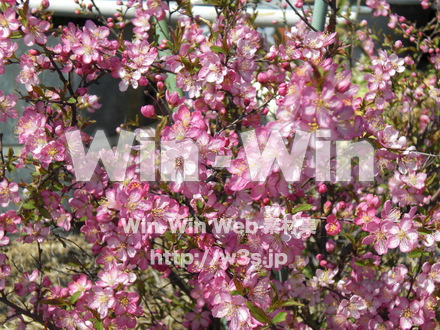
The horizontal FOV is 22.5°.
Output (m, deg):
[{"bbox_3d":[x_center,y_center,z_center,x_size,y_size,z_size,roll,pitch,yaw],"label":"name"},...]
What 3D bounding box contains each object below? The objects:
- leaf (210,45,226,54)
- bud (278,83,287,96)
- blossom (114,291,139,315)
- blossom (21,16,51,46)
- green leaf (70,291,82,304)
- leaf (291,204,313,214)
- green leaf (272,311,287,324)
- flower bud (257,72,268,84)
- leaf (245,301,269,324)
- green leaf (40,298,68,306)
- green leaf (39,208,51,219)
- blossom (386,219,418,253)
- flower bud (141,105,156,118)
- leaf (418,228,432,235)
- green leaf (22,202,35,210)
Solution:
[{"bbox_3d":[-0.001,-0.108,1.030,0.015,0.003,0.007,21,35,-9],"label":"leaf"},{"bbox_3d":[0.057,-0.068,1.000,0.008,0.012,0.008,3,9,0],"label":"bud"},{"bbox_3d":[-0.084,0.125,1.000,0.022,0.022,0.009,-1,14,-6],"label":"blossom"},{"bbox_3d":[-0.173,-0.126,1.040,0.027,0.028,0.013,-5,13,-17],"label":"blossom"},{"bbox_3d":[-0.132,0.122,1.020,0.006,0.016,0.003,34,-7,33],"label":"green leaf"},{"bbox_3d":[0.075,0.041,1.020,0.022,0.004,0.009,-18,37,9],"label":"leaf"},{"bbox_3d":[0.054,0.138,1.000,0.004,0.019,0.009,33,18,-52],"label":"green leaf"},{"bbox_3d":[0.040,-0.082,1.040,0.011,0.012,0.011,-18,12,0],"label":"flower bud"},{"bbox_3d":[0.034,0.133,1.000,0.005,0.031,0.010,-39,12,44],"label":"leaf"},{"bbox_3d":[-0.154,0.128,1.030,0.026,0.003,0.007,-1,37,-6],"label":"green leaf"},{"bbox_3d":[-0.166,0.046,1.050,0.013,0.003,0.008,47,46,12],"label":"green leaf"},{"bbox_3d":[0.165,0.064,1.000,0.029,0.030,0.013,0,-6,-2],"label":"blossom"},{"bbox_3d":[-0.065,-0.048,1.000,0.013,0.010,0.010,31,0,-15],"label":"flower bud"},{"bbox_3d":[0.190,0.061,1.020,0.016,0.004,0.008,8,37,22],"label":"leaf"},{"bbox_3d":[-0.183,0.040,1.060,0.015,0.004,0.008,11,44,-22],"label":"green leaf"}]

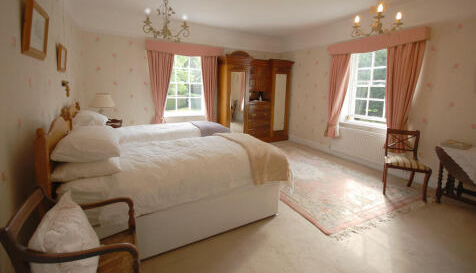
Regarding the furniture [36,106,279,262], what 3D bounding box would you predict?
[{"bbox_3d":[-0.597,0.333,2.157,1.937,1.212,0.943,-5,12,-27],"label":"furniture"}]

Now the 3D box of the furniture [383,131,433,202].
[{"bbox_3d":[2.378,0.400,2.782,0.447,0.854,0.467,4,11,20],"label":"furniture"}]

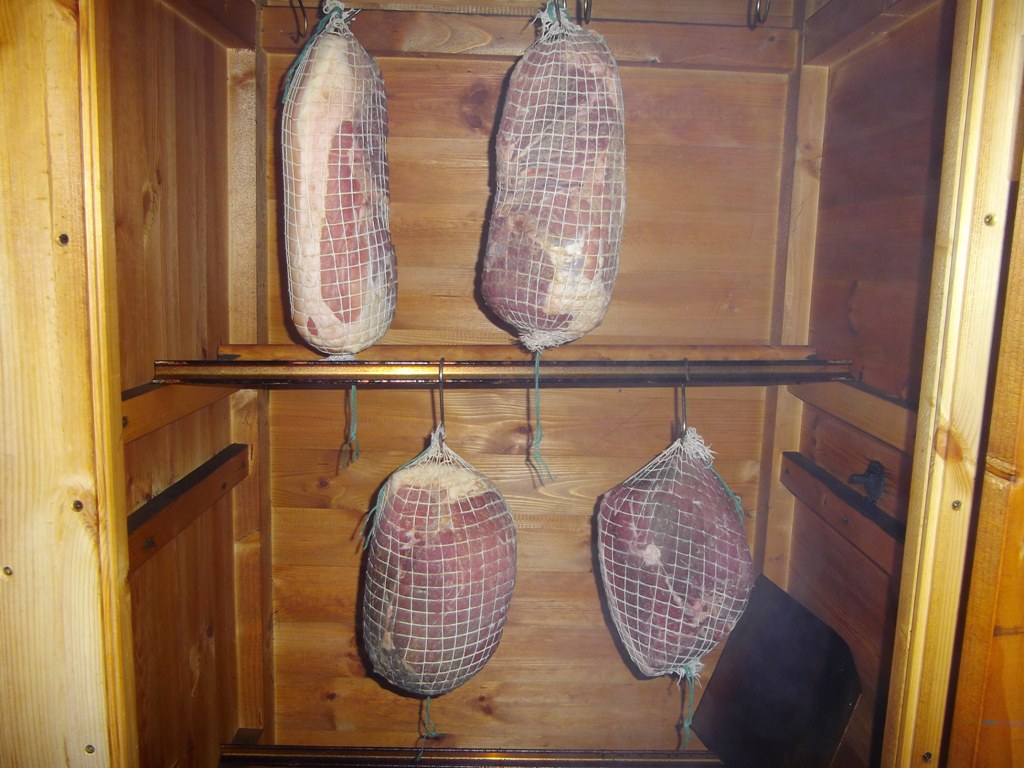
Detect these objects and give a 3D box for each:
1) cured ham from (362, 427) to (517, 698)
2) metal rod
[{"bbox_3d":[-0.078,0.195,0.865,0.166,0.303,0.125,2,8,-1],"label":"cured ham"},{"bbox_3d":[0.004,-0.012,0.831,0.729,0.026,0.022,0,8,-5],"label":"metal rod"}]

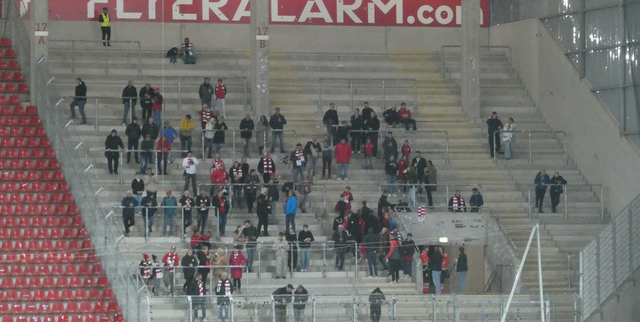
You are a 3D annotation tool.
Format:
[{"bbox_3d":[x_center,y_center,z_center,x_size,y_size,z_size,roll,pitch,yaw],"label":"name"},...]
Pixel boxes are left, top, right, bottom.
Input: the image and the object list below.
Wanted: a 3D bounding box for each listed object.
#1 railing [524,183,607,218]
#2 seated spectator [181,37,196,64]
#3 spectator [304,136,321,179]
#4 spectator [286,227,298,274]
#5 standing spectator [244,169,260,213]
[{"bbox_3d":[9.596,1.598,144.150,3.150,1.364,0.080,0,-1,-17],"label":"railing"},{"bbox_3d":[-5.490,-4.634,155.560,0.631,1.123,0.750,0,-1,-10],"label":"seated spectator"},{"bbox_3d":[-0.278,-0.123,144.837,0.600,1.673,0.450,0,-1,-25],"label":"spectator"},{"bbox_3d":[-1.053,3.377,140.545,0.377,1.684,0.360,0,-1,-10],"label":"spectator"},{"bbox_3d":[-2.567,1.169,140.614,0.560,1.692,0.380,0,-1,-18],"label":"standing spectator"}]

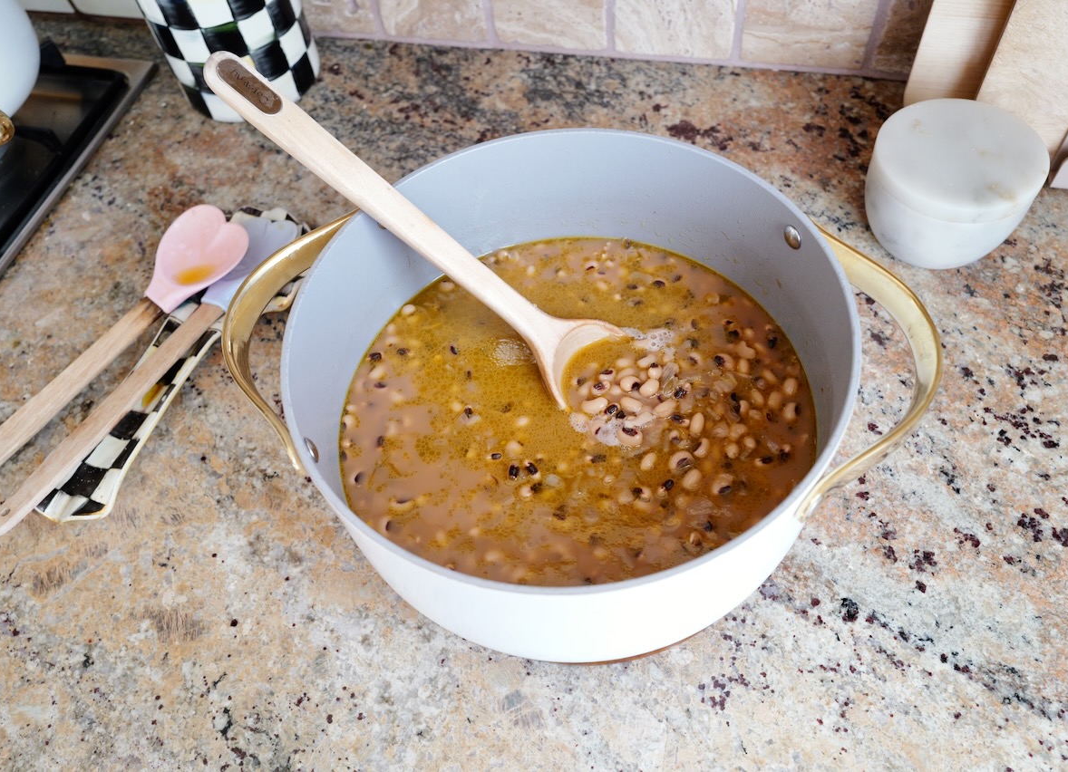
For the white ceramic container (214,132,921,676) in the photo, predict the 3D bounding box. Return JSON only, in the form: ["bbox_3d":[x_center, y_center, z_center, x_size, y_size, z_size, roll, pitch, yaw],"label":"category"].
[{"bbox_3d":[0.019,0.003,0.483,0.345,0.123,0.275,3,56,9],"label":"white ceramic container"}]

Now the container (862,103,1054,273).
[{"bbox_3d":[0.265,-0.124,0.580,0.098,0.073,0.098,3,56,9],"label":"container"}]

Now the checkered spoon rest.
[{"bbox_3d":[-0.234,-0.023,0.598,0.110,0.025,0.260,12,58,14],"label":"checkered spoon rest"}]

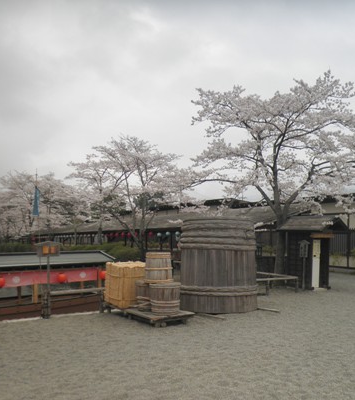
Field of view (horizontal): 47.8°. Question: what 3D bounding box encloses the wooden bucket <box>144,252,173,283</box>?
[{"bbox_3d":[-0.363,1.327,7.934,0.561,0.565,0.561,0,-4,-3],"label":"wooden bucket"}]

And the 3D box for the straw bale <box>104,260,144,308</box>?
[{"bbox_3d":[-1.010,1.814,8.694,0.820,0.839,0.800,3,-5,-37],"label":"straw bale"}]

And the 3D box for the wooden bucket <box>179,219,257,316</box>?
[{"bbox_3d":[0.945,1.421,9.164,1.751,1.976,1.751,0,-4,6],"label":"wooden bucket"}]

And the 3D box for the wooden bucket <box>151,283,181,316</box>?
[{"bbox_3d":[-0.224,1.875,7.673,0.596,0.566,0.596,0,-4,0],"label":"wooden bucket"}]

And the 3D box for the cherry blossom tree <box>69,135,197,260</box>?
[{"bbox_3d":[-2.335,-0.072,21.504,6.853,6.797,6.511,0,-4,-6],"label":"cherry blossom tree"}]

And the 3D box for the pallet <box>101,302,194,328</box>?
[{"bbox_3d":[-0.645,2.255,8.018,0.934,0.141,1.878,4,-6,-40],"label":"pallet"}]

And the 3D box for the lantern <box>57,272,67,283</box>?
[{"bbox_3d":[-2.430,1.651,8.462,0.185,0.215,0.185,2,-5,-29],"label":"lantern"}]

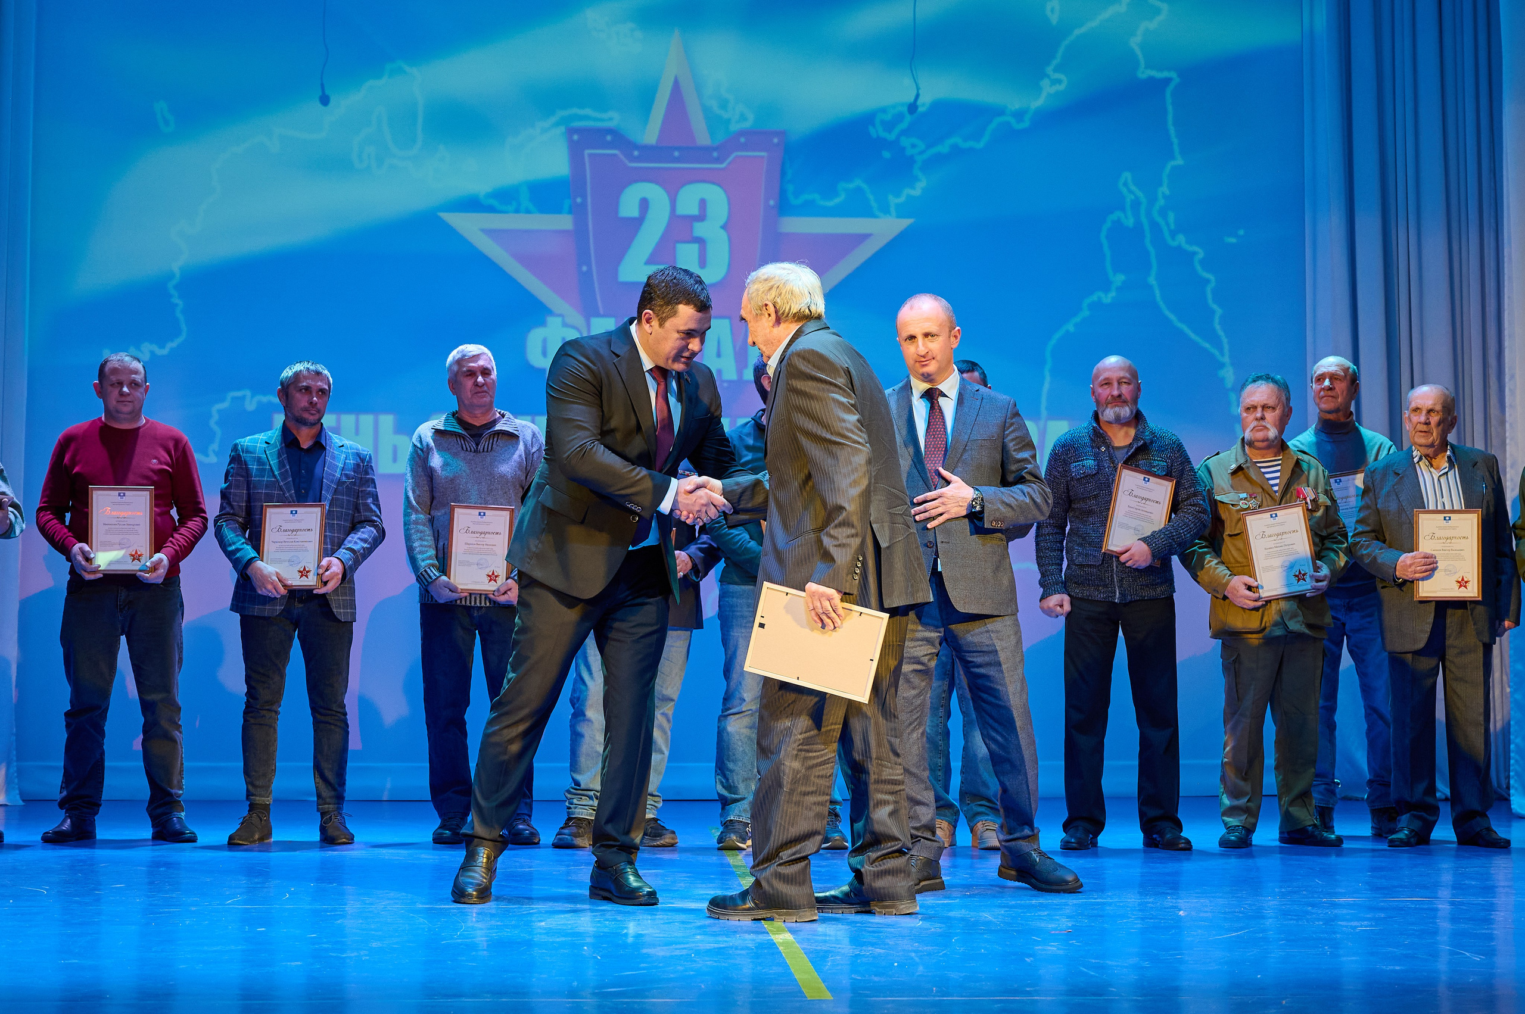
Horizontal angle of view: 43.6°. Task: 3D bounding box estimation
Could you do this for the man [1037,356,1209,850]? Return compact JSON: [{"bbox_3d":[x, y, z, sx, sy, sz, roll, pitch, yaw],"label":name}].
[{"bbox_3d":[1.303,0.332,6.866,0.610,1.764,0.420,-1,-5,8],"label":"man"}]

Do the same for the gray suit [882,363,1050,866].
[{"bbox_3d":[0.570,0.331,5.681,0.600,1.449,0.450,-1,-5,10],"label":"gray suit"}]

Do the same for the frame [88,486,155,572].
[{"bbox_3d":[-2.313,0.084,6.880,0.235,0.320,0.020,1,-3,-8],"label":"frame"}]

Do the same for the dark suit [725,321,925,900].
[{"bbox_3d":[0.175,0.269,5.043,0.580,1.562,0.500,-1,-4,22],"label":"dark suit"}]

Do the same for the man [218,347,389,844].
[{"bbox_3d":[-1.713,0.340,7.069,0.600,1.784,0.420,1,-5,-8],"label":"man"}]

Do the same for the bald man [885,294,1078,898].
[{"bbox_3d":[0.605,0.238,5.546,0.640,1.748,0.450,-1,-4,14],"label":"bald man"}]

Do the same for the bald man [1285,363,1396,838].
[{"bbox_3d":[2.241,0.331,7.337,0.560,1.846,0.400,-1,-5,12],"label":"bald man"}]

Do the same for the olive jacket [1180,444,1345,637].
[{"bbox_3d":[1.785,0.112,6.757,0.560,0.717,0.380,0,-4,3],"label":"olive jacket"}]

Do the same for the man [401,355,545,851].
[{"bbox_3d":[-1.067,0.310,7.095,0.540,1.847,0.420,1,-5,-8],"label":"man"}]

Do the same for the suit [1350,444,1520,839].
[{"bbox_3d":[2.395,0.468,6.784,0.560,1.405,0.360,-1,-4,10],"label":"suit"}]

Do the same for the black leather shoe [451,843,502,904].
[{"bbox_3d":[-0.793,1.027,5.315,0.112,0.120,0.295,-1,3,12],"label":"black leather shoe"}]

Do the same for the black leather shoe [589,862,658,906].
[{"bbox_3d":[-0.377,1.024,5.220,0.105,0.110,0.280,3,-6,-32],"label":"black leather shoe"}]

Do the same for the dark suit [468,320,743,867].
[{"bbox_3d":[-0.426,0.245,5.255,0.640,1.512,0.760,4,-5,-45],"label":"dark suit"}]

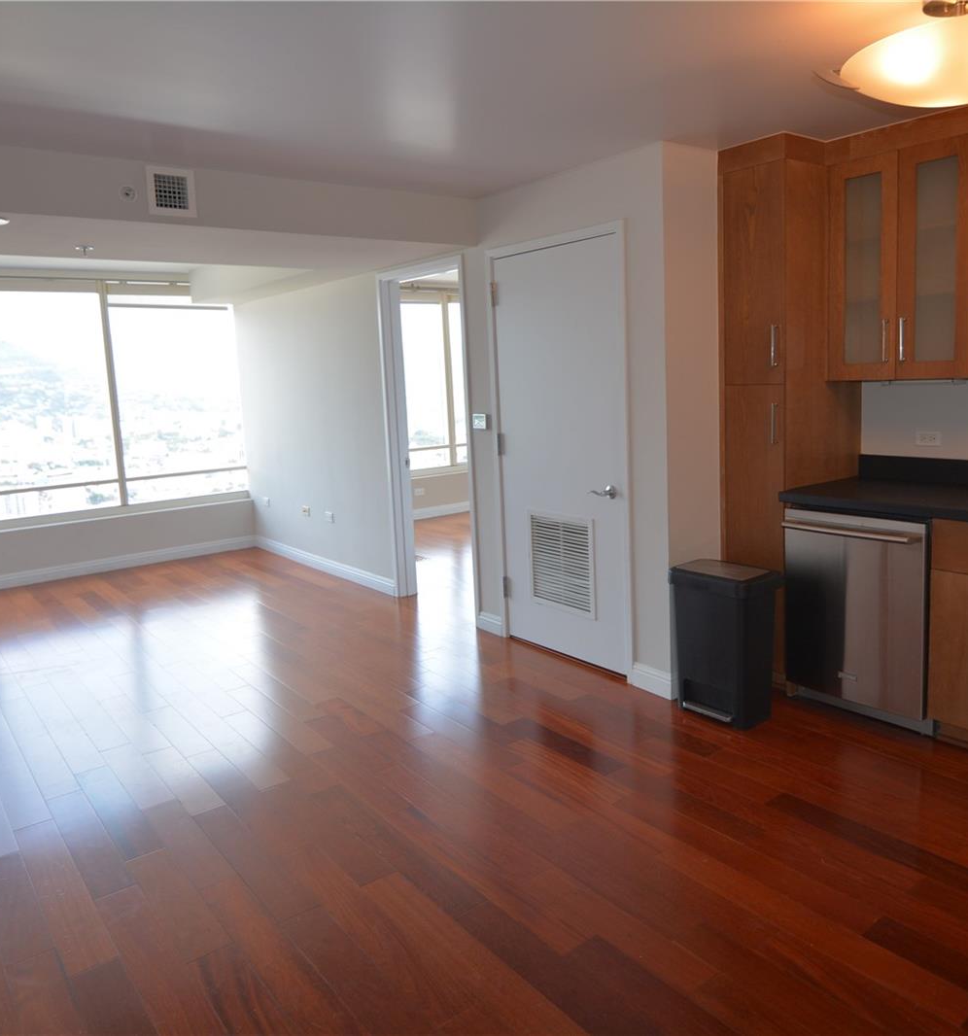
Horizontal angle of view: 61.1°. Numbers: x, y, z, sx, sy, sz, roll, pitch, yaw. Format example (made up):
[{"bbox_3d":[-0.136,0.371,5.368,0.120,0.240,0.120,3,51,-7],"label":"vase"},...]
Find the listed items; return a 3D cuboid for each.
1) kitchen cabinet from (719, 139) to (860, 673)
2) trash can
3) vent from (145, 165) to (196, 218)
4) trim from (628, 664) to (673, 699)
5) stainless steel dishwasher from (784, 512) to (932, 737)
[{"bbox_3d":[1.397,-0.422,3.742,0.610,2.345,0.325,-10,12,-36],"label":"kitchen cabinet"},{"bbox_3d":[1.033,0.529,3.547,0.260,0.630,0.410,-10,12,-36],"label":"trash can"},{"bbox_3d":[-1.347,-1.406,3.549,0.200,0.194,0.020,-10,12,-36],"label":"vent"},{"bbox_3d":[0.789,0.764,3.869,0.020,0.095,0.265,-10,12,-36],"label":"trim"},{"bbox_3d":[1.712,0.378,3.495,0.610,0.860,0.610,-10,12,-36],"label":"stainless steel dishwasher"}]

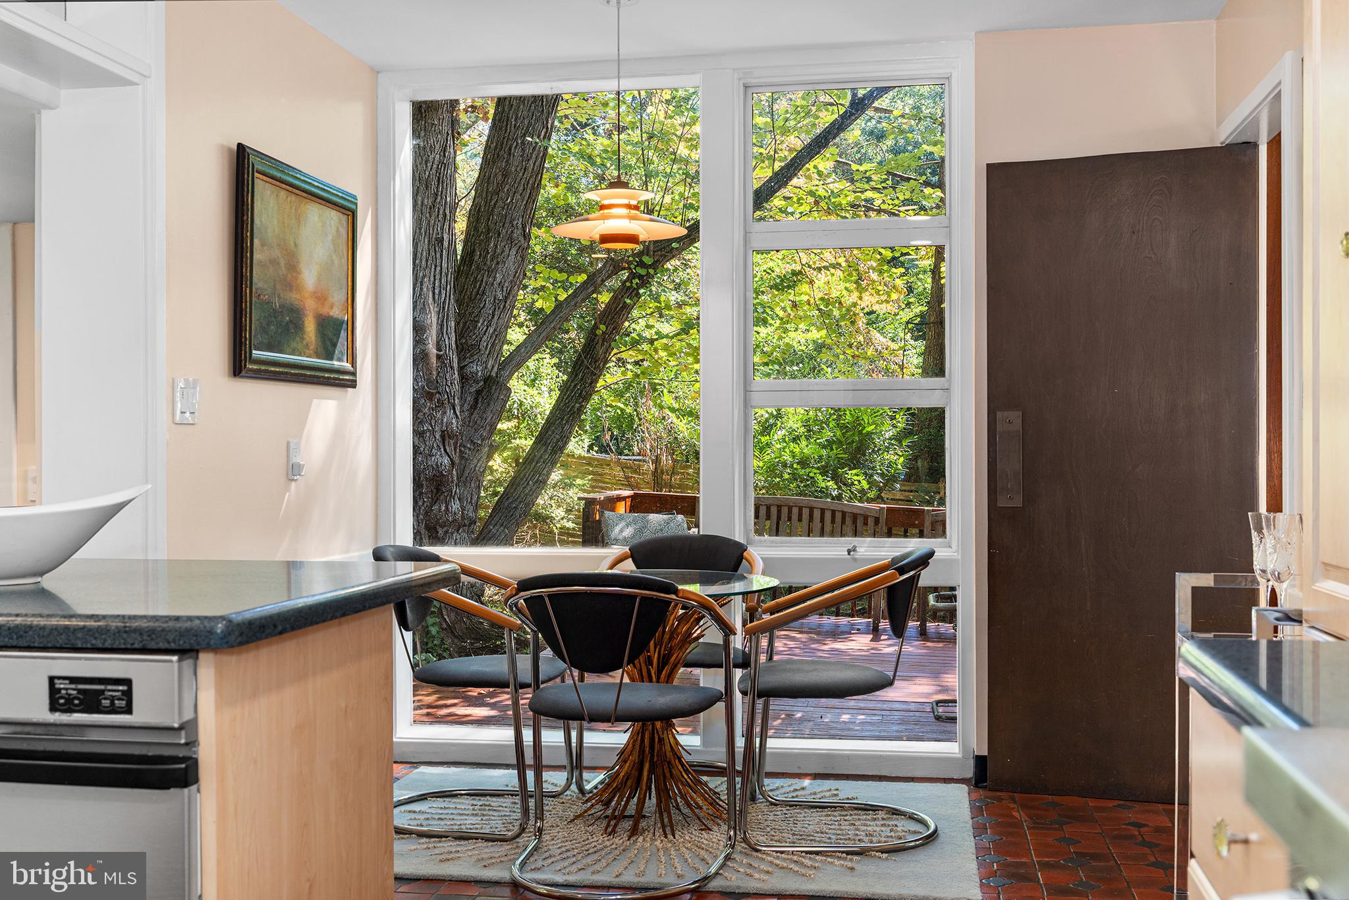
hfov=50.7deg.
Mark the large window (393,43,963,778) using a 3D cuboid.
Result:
[{"bbox_3d":[-0.018,-0.128,4.946,2.074,2.438,0.140,0,0,10],"label":"large window"}]

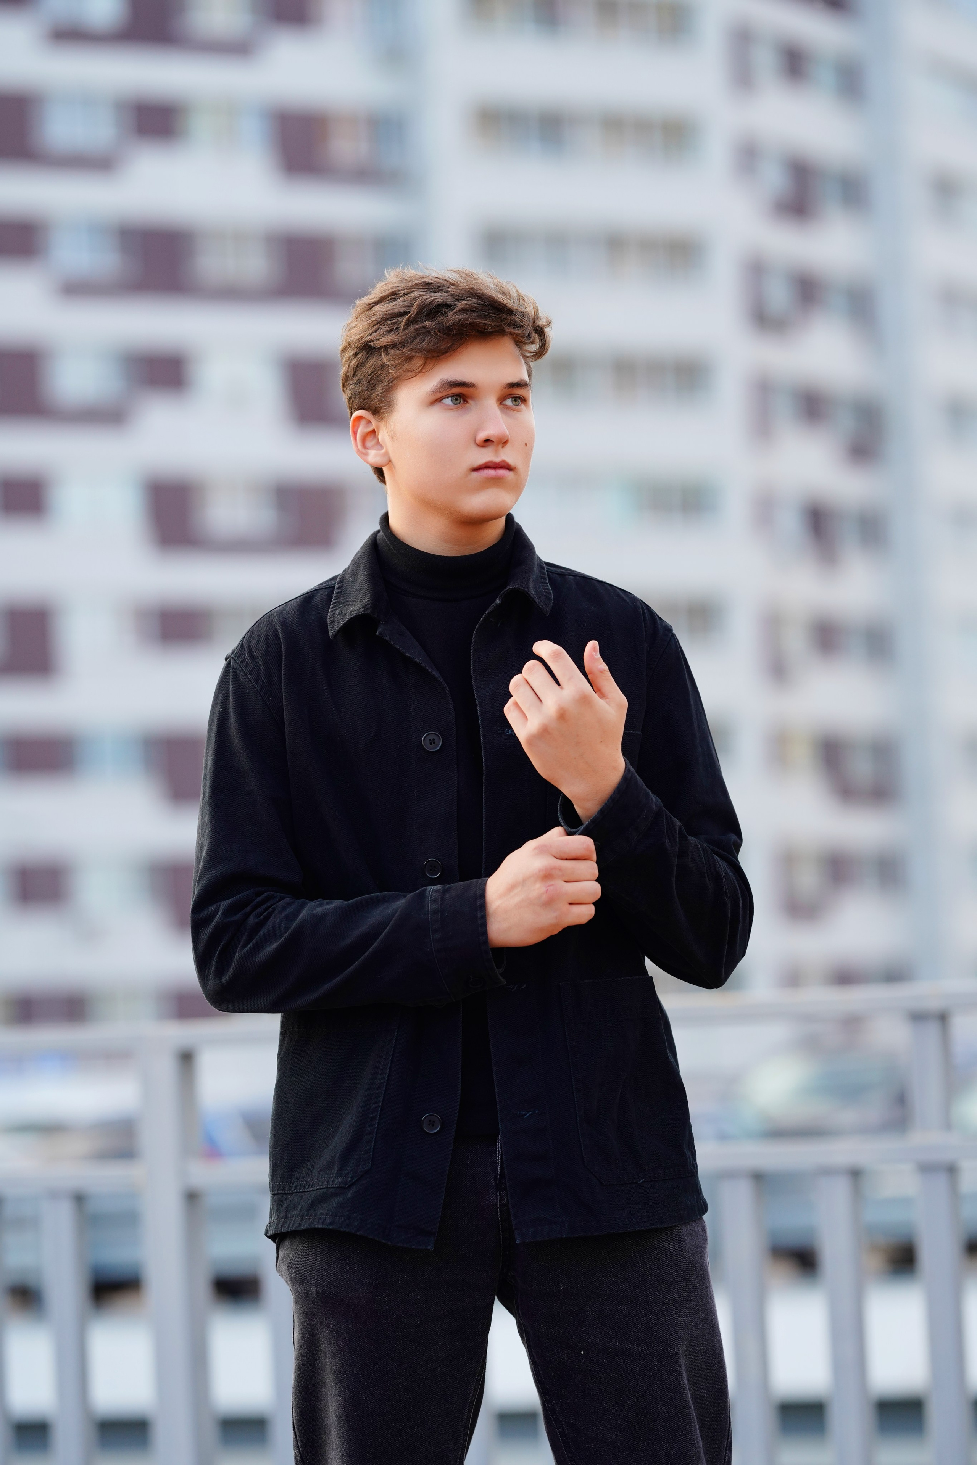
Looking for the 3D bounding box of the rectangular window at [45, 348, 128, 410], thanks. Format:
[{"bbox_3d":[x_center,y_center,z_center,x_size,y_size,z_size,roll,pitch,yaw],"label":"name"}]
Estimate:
[{"bbox_3d":[-8.926,-7.831,121.839,1.990,1.339,0.200,0,-5,-28],"label":"rectangular window"}]

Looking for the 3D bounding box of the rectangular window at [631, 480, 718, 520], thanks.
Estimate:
[{"bbox_3d":[4.376,-5.461,128.790,2.319,0.954,0.200,0,-5,-28],"label":"rectangular window"}]

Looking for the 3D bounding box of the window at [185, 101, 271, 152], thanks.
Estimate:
[{"bbox_3d":[-5.923,-13.689,124.085,2.084,1.107,0.200,0,-5,-28],"label":"window"}]

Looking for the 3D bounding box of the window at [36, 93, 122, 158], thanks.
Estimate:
[{"bbox_3d":[-9.128,-13.508,122.331,2.025,1.376,0.200,0,-5,-28],"label":"window"}]

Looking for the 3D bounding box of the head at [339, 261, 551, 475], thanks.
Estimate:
[{"bbox_3d":[-0.043,-0.333,5.330,0.175,0.240,0.225,0,-5,-28],"label":"head"}]

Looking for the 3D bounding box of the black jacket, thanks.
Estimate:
[{"bbox_3d":[-0.017,0.144,5.280,0.530,0.700,0.380,-2,-5,-6],"label":"black jacket"}]

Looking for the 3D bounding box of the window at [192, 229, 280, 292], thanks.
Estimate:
[{"bbox_3d":[-5.719,-10.633,123.872,2.109,1.337,0.200,0,-5,-28],"label":"window"}]

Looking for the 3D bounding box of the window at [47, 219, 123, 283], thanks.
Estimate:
[{"bbox_3d":[-8.960,-10.712,122.126,1.804,1.376,0.200,0,-5,-28],"label":"window"}]

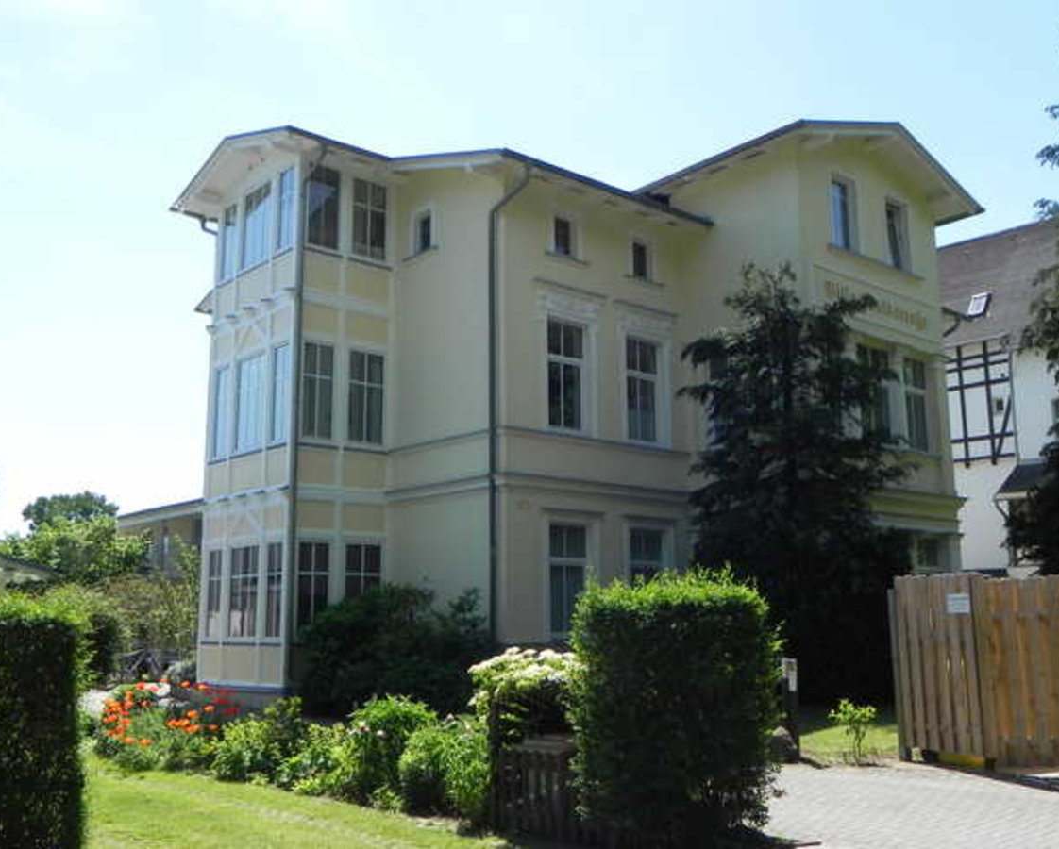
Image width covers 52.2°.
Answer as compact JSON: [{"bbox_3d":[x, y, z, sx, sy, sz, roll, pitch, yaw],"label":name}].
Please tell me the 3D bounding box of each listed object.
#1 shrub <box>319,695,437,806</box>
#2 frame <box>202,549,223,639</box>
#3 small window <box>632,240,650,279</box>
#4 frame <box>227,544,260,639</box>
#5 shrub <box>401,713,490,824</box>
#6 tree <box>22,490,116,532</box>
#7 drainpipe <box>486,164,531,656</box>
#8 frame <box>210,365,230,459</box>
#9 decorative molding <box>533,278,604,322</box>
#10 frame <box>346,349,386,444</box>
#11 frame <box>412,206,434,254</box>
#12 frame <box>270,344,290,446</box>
[{"bbox_3d":[-1.391,2.956,9.975,1.090,0.892,0.850,1,-10,-8],"label":"shrub"},{"bbox_3d":[-6.262,3.350,21.348,0.100,1.710,0.714,8,-13,-41],"label":"frame"},{"bbox_3d":[2.099,-3.110,20.497,0.458,0.749,0.125,8,-13,-40],"label":"small window"},{"bbox_3d":[-5.249,3.068,19.843,0.100,1.682,1.080,8,-14,-40],"label":"frame"},{"bbox_3d":[-0.695,2.821,8.895,0.777,0.778,0.738,0,-10,-4],"label":"shrub"},{"bbox_3d":[-22.709,7.198,52.930,5.600,7.904,5.600,4,-11,-23],"label":"tree"},{"bbox_3d":[-0.307,0.068,17.147,0.146,8.632,1.102,8,-13,-40],"label":"drainpipe"},{"bbox_3d":[-6.141,-0.251,21.452,0.100,1.828,0.617,8,-14,-40],"label":"frame"},{"bbox_3d":[0.733,-2.232,19.362,1.625,0.484,0.180,8,-14,-40],"label":"decorative molding"},{"bbox_3d":[-3.142,-0.525,20.690,0.799,1.738,0.100,8,-13,-41],"label":"frame"},{"bbox_3d":[-1.955,-3.540,19.899,0.125,0.811,0.634,8,-13,-40],"label":"frame"},{"bbox_3d":[-4.638,-0.566,20.133,0.100,1.799,0.632,8,-13,-41],"label":"frame"}]

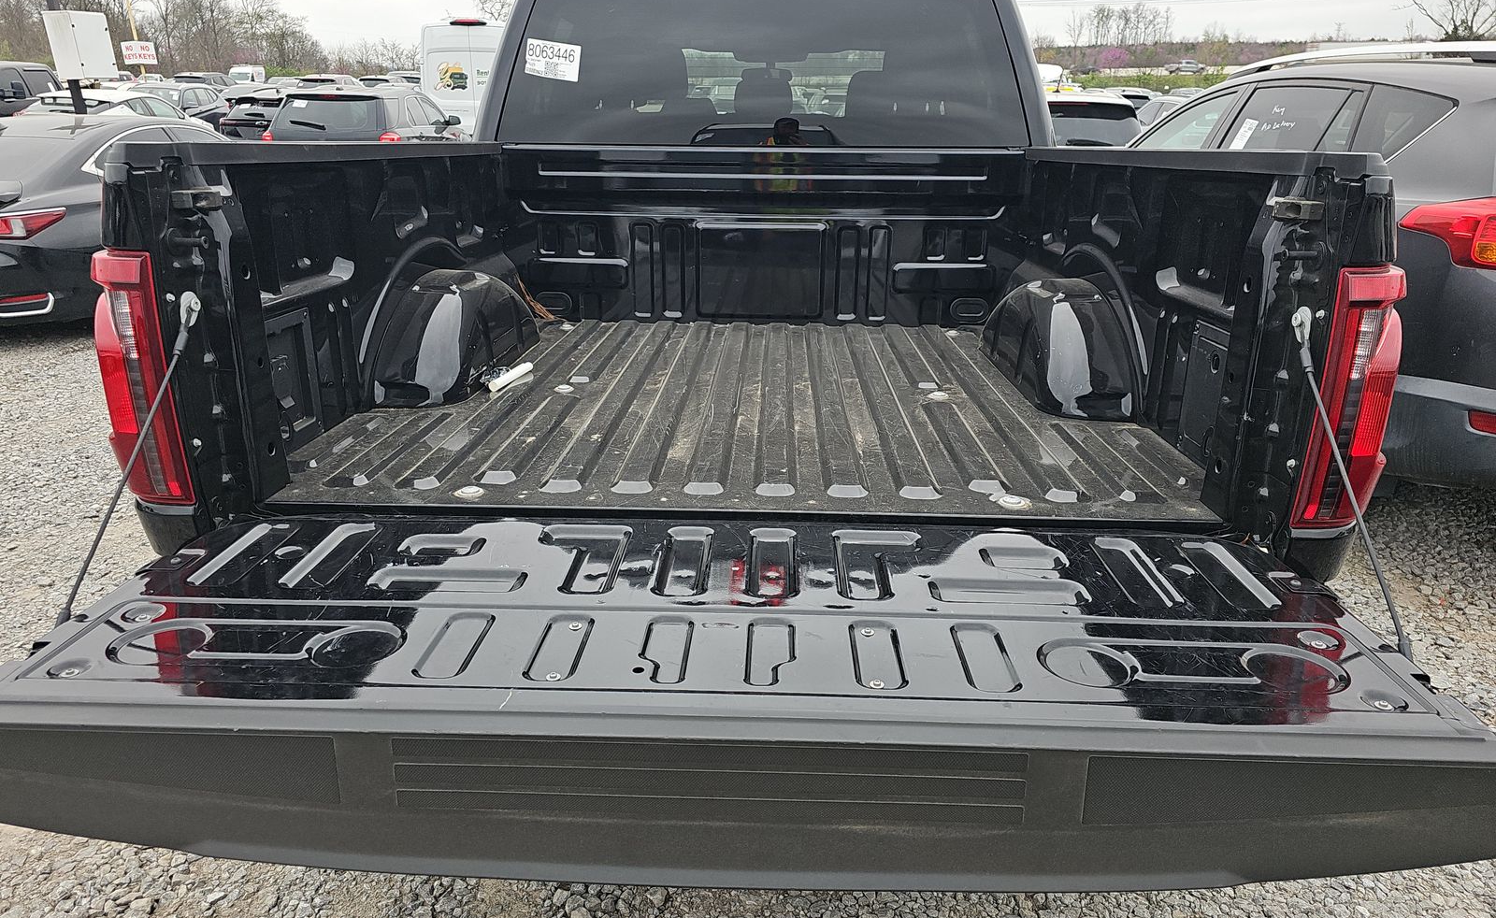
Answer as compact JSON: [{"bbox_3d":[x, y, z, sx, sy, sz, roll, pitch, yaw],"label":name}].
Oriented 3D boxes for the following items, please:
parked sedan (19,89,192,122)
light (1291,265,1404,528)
[{"bbox_3d":[-12.842,-6.784,20.373,1.810,1.450,4.650,1,21,2],"label":"parked sedan"},{"bbox_3d":[0.891,-0.102,1.506,0.135,0.395,0.160,1,18,2],"label":"light"}]

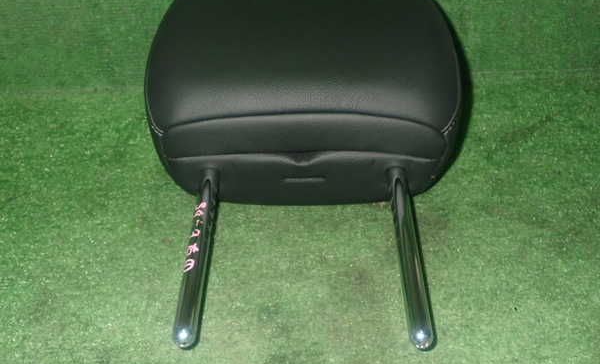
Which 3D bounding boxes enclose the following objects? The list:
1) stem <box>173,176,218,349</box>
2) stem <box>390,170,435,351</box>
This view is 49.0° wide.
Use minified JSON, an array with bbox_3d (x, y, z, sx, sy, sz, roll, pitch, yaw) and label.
[{"bbox_3d":[-0.073,0.048,0.476,0.014,0.014,0.170,1,40,0],"label":"stem"},{"bbox_3d":[0.078,0.048,0.477,0.014,0.014,0.170,1,40,0],"label":"stem"}]

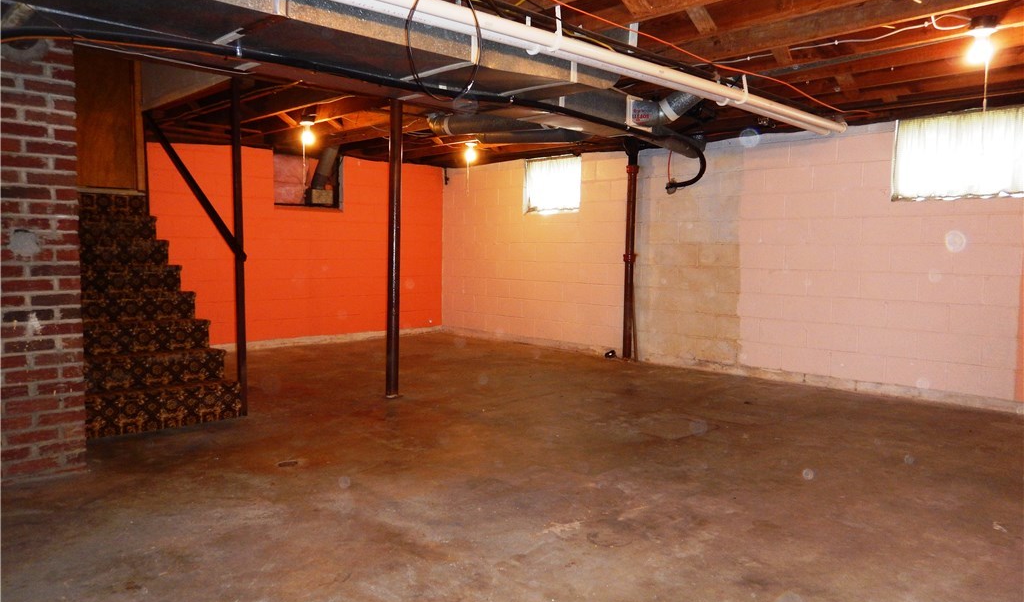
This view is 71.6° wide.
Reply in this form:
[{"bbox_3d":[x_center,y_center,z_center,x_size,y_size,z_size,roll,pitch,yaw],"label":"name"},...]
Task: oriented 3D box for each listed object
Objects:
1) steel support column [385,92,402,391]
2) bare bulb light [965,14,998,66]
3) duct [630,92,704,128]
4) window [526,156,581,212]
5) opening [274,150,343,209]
[{"bbox_3d":[-0.825,-0.360,4.986,0.092,2.090,0.092,-4,6,-45],"label":"steel support column"},{"bbox_3d":[2.052,-1.132,3.103,0.125,0.215,0.125,-4,6,-45],"label":"bare bulb light"},{"bbox_3d":[1.004,-1.232,4.579,0.210,0.210,0.450,-4,6,-45],"label":"duct"},{"bbox_3d":[0.458,-1.222,7.624,0.110,0.570,0.790,-4,6,-45],"label":"window"},{"bbox_3d":[-2.228,-1.282,7.676,0.810,0.610,0.200,-4,6,-45],"label":"opening"}]

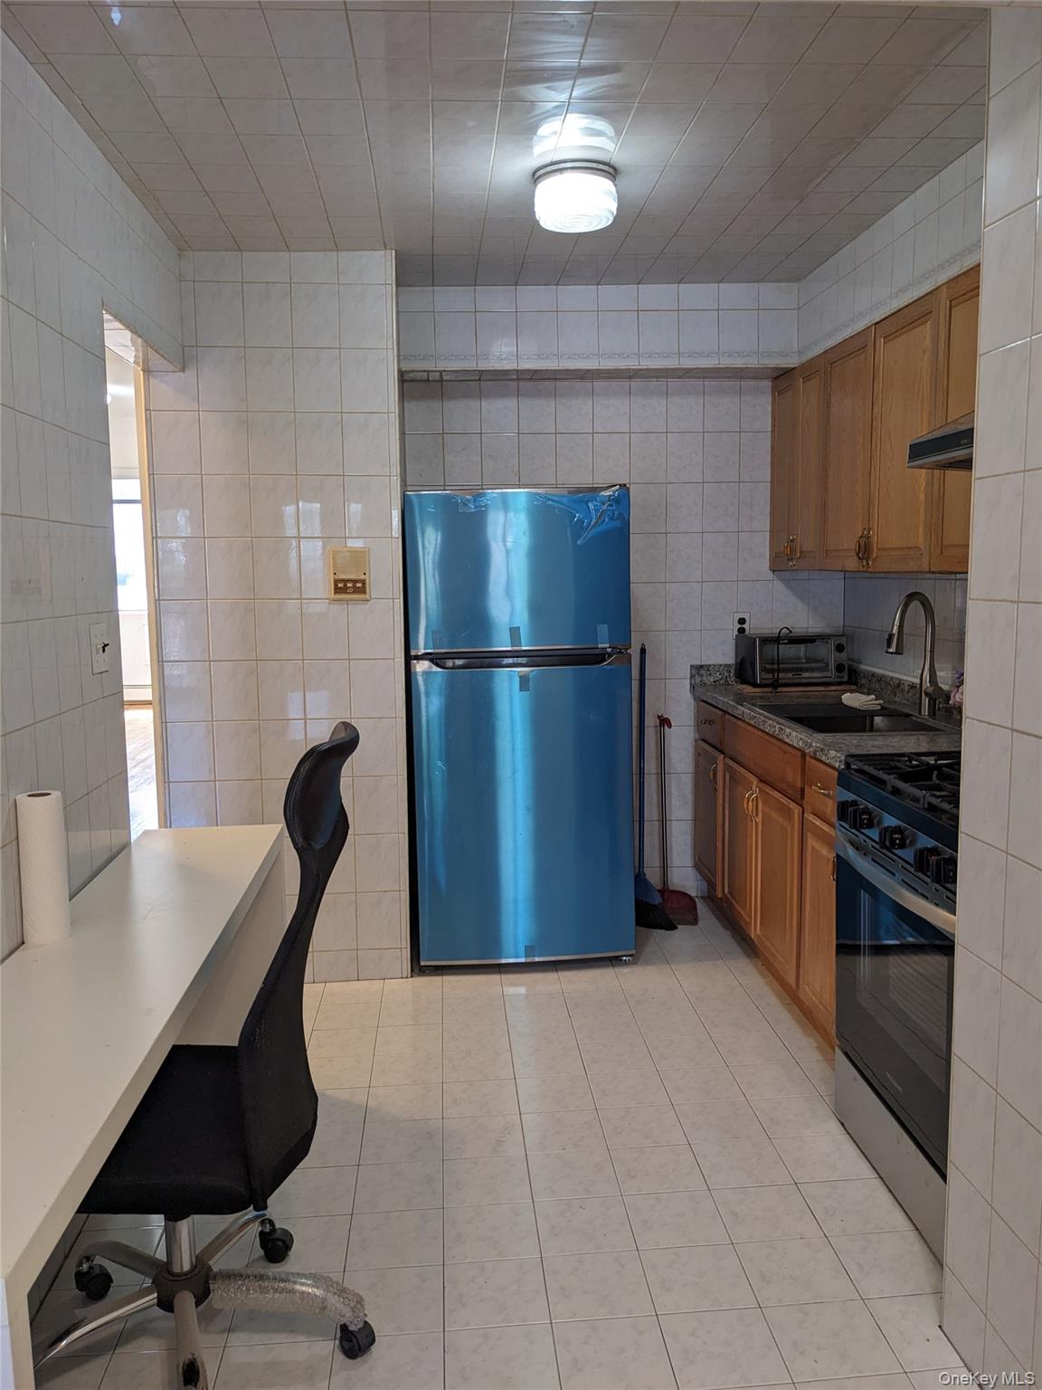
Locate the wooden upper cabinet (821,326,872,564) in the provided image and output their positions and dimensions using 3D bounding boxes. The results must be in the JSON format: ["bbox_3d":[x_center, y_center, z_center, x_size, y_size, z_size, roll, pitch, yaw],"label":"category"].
[{"bbox_3d":[1.223,-0.789,3.577,0.315,0.750,0.420,-2,7,-4],"label":"wooden upper cabinet"}]

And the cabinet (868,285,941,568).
[{"bbox_3d":[1.254,-0.738,3.159,0.315,0.750,0.425,-2,7,-4],"label":"cabinet"}]

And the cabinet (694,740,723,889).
[{"bbox_3d":[1.062,0.482,4.361,0.632,0.554,0.480,-1,7,-4],"label":"cabinet"}]

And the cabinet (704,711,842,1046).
[{"bbox_3d":[1.127,0.543,3.490,0.635,0.845,1.313,-1,7,-4],"label":"cabinet"}]

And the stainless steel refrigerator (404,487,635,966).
[{"bbox_3d":[-0.015,0.102,4.067,0.760,1.677,0.690,-2,7,-4],"label":"stainless steel refrigerator"}]

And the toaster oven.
[{"bbox_3d":[1.093,-0.146,4.383,0.385,0.190,0.240,-2,7,-8],"label":"toaster oven"}]

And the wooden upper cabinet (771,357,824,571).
[{"bbox_3d":[1.204,-0.864,4.143,0.328,0.764,0.611,-1,7,-4],"label":"wooden upper cabinet"}]

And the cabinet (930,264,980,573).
[{"bbox_3d":[1.281,-0.695,2.803,0.315,0.750,0.295,-2,7,-4],"label":"cabinet"}]

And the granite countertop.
[{"bbox_3d":[1.081,0.036,3.631,0.635,0.135,1.700,-2,7,-4],"label":"granite countertop"}]

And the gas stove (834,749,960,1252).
[{"bbox_3d":[1.148,0.658,2.432,0.685,0.930,0.755,-2,7,-4],"label":"gas stove"}]

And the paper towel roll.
[{"bbox_3d":[-0.898,0.323,2.046,0.084,0.276,0.084,-1,7,-4],"label":"paper towel roll"}]

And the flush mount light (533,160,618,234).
[{"bbox_3d":[0.141,-1.303,2.858,0.220,0.125,0.220,-2,7,-4],"label":"flush mount light"}]

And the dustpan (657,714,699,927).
[{"bbox_3d":[0.579,0.491,4.377,0.230,0.809,0.312,-1,7,-4],"label":"dustpan"}]

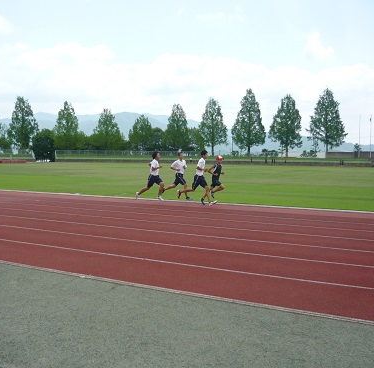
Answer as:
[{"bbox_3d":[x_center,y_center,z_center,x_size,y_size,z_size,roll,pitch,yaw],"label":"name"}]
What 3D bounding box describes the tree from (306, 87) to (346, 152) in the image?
[{"bbox_3d":[33.547,-14.701,112.000,9.825,16.606,9.825,1,3,0],"label":"tree"}]

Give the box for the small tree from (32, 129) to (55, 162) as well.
[{"bbox_3d":[-35.921,-9.637,117.000,5.500,8.400,5.500,1,3,0],"label":"small tree"}]

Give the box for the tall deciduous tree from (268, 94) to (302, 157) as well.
[{"bbox_3d":[24.782,-14.581,117.000,8.261,15.645,8.261,1,3,0],"label":"tall deciduous tree"}]

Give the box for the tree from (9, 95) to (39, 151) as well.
[{"bbox_3d":[-41.277,-14.895,118.000,7.574,14.390,7.574,1,3,0],"label":"tree"}]

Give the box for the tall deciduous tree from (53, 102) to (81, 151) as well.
[{"bbox_3d":[-31.968,-15.122,124.000,7.428,14.061,7.428,1,3,0],"label":"tall deciduous tree"}]

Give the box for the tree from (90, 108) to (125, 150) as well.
[{"bbox_3d":[-21.431,-13.883,126.000,8.600,12.200,8.600,1,3,0],"label":"tree"}]

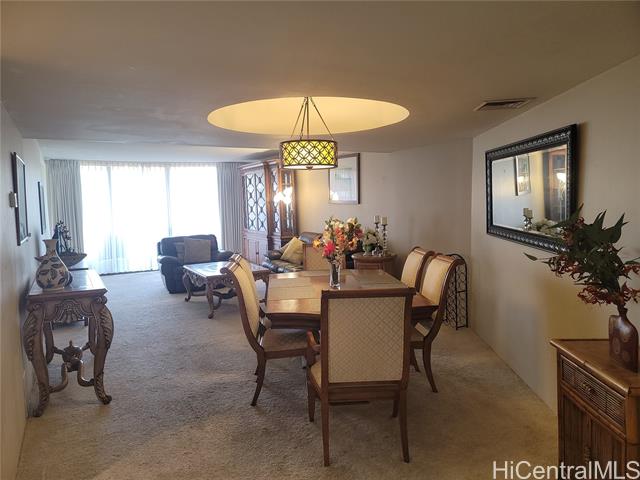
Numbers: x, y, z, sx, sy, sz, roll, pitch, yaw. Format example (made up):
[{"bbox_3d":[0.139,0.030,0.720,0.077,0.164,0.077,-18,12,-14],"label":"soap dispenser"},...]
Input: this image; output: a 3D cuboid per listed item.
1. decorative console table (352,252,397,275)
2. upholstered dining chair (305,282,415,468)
[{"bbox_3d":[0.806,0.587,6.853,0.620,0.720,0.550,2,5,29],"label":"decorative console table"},{"bbox_3d":[0.246,0.727,2.709,0.590,1.030,0.720,-1,5,-4],"label":"upholstered dining chair"}]

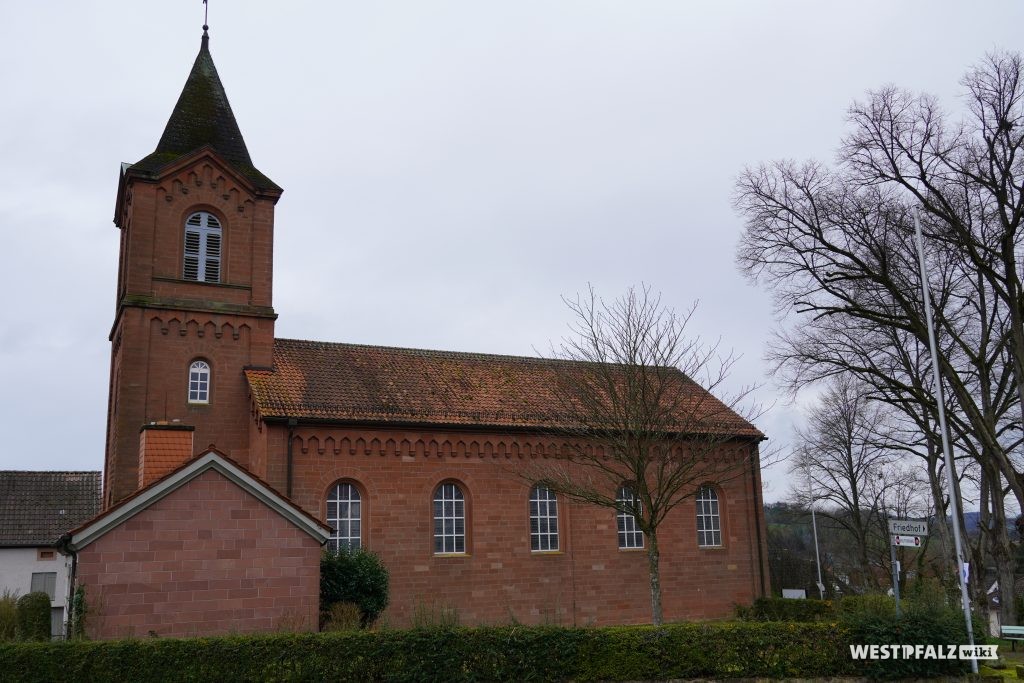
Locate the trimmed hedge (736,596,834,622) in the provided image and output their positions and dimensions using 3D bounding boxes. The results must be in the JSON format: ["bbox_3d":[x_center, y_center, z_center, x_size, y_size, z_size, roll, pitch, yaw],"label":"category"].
[{"bbox_3d":[10.859,10.792,37.000,3.863,1.277,1.300,-1,-12,0],"label":"trimmed hedge"}]

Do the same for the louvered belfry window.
[{"bbox_3d":[-12.338,-3.805,37.525,1.416,2.962,0.250,5,-14,-27],"label":"louvered belfry window"}]

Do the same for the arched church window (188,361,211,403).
[{"bbox_3d":[-12.090,1.589,36.361,0.788,1.694,0.250,5,-14,-27],"label":"arched church window"}]

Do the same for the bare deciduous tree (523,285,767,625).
[{"bbox_3d":[4.404,4.049,31.200,8.110,12.331,7.900,-1,-12,0],"label":"bare deciduous tree"}]

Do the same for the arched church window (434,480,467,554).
[{"bbox_3d":[-2.419,6.900,36.602,1.339,2.741,0.300,5,-14,-27],"label":"arched church window"}]

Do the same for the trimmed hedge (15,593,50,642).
[{"bbox_3d":[-15.022,9.193,29.500,1.100,2.531,1.120,-1,-12,0],"label":"trimmed hedge"}]

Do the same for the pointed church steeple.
[{"bbox_3d":[-13.607,-9.873,41.060,6.000,8.600,6.000,5,-14,-27],"label":"pointed church steeple"}]

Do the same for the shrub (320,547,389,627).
[{"bbox_3d":[-5.557,8.954,32.300,2.615,3.708,2.400,-1,-12,0],"label":"shrub"}]

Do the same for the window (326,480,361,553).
[{"bbox_3d":[-6.198,6.534,34.692,1.317,2.697,0.300,5,-14,-27],"label":"window"}]

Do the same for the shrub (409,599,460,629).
[{"bbox_3d":[-2.642,9.647,32.000,1.636,1.580,1.200,-1,-12,0],"label":"shrub"}]

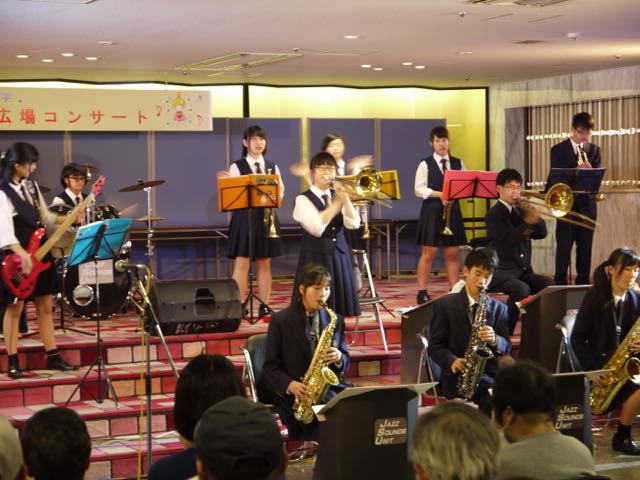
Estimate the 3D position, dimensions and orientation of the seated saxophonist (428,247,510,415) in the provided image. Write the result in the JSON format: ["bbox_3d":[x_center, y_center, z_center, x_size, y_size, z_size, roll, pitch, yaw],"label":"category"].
[{"bbox_3d":[1.003,0.718,9.280,0.500,1.310,0.700,-2,2,-30],"label":"seated saxophonist"}]

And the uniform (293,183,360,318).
[{"bbox_3d":[0.046,0.087,10.900,0.450,0.910,0.380,-2,2,-33],"label":"uniform"}]

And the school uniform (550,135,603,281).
[{"bbox_3d":[2.387,-0.221,14.450,0.500,1.420,0.380,-2,2,-18],"label":"school uniform"}]

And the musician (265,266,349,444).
[{"bbox_3d":[-0.050,0.766,9.150,0.480,1.240,0.700,-2,2,-30],"label":"musician"}]

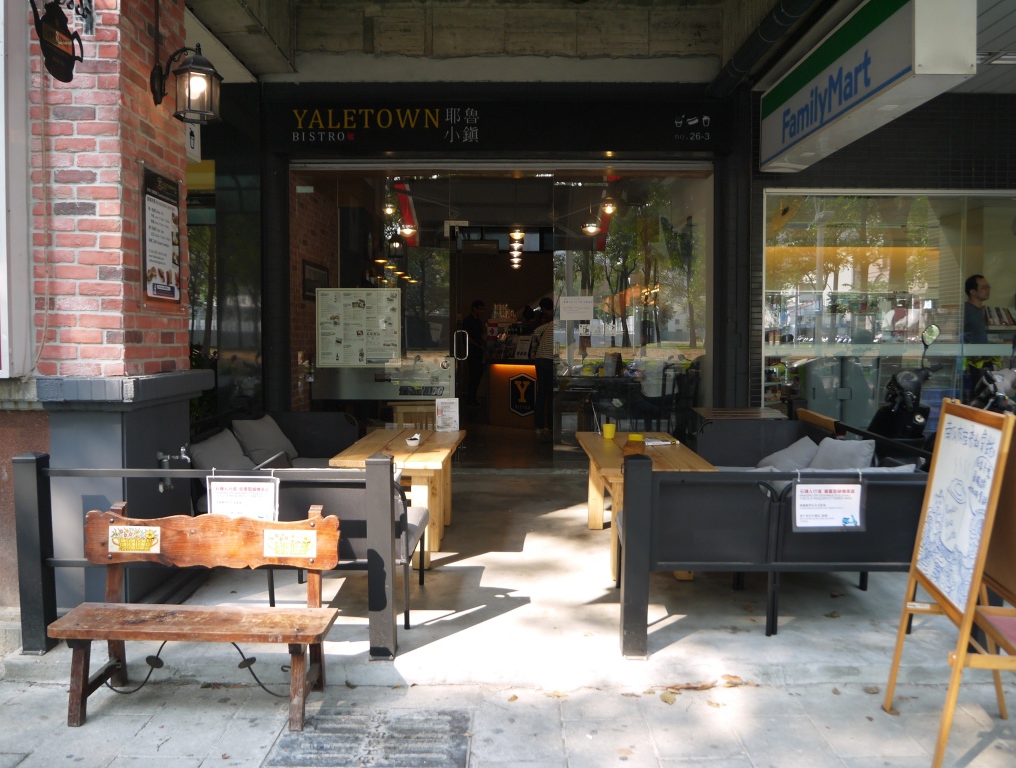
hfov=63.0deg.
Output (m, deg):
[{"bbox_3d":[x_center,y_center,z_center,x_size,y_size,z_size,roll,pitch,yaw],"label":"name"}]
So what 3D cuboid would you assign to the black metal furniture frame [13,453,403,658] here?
[{"bbox_3d":[-1.453,0.819,4.042,1.820,0.980,0.120,0,3,1],"label":"black metal furniture frame"}]

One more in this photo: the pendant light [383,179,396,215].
[{"bbox_3d":[-1.359,-2.139,9.500,0.165,0.430,0.165,0,4,0],"label":"pendant light"}]

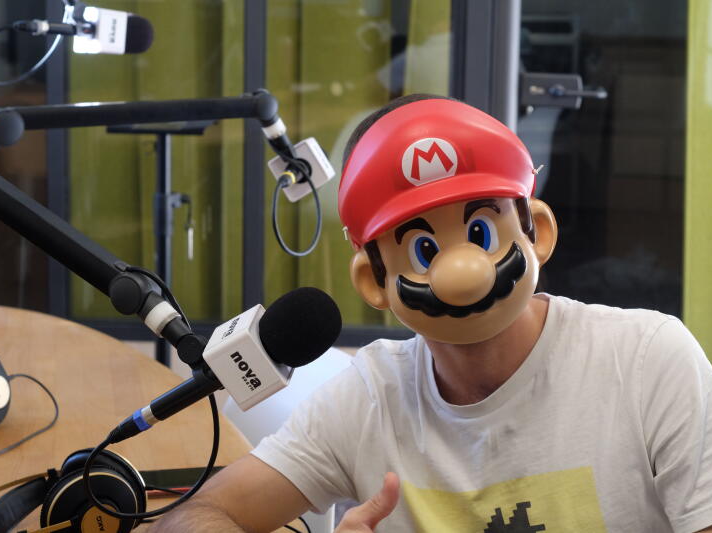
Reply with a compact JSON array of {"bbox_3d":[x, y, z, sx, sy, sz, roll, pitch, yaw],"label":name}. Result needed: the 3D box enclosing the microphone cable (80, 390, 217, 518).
[{"bbox_3d":[-0.188,0.176,1.085,0.127,0.115,0.060,0,8,-6],"label":"microphone cable"}]

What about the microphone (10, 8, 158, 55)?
[{"bbox_3d":[-0.410,-0.352,1.760,0.073,0.073,0.250,9,11,39],"label":"microphone"}]

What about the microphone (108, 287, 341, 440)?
[{"bbox_3d":[-0.123,0.098,1.067,0.253,0.073,0.073,-30,14,14],"label":"microphone"}]

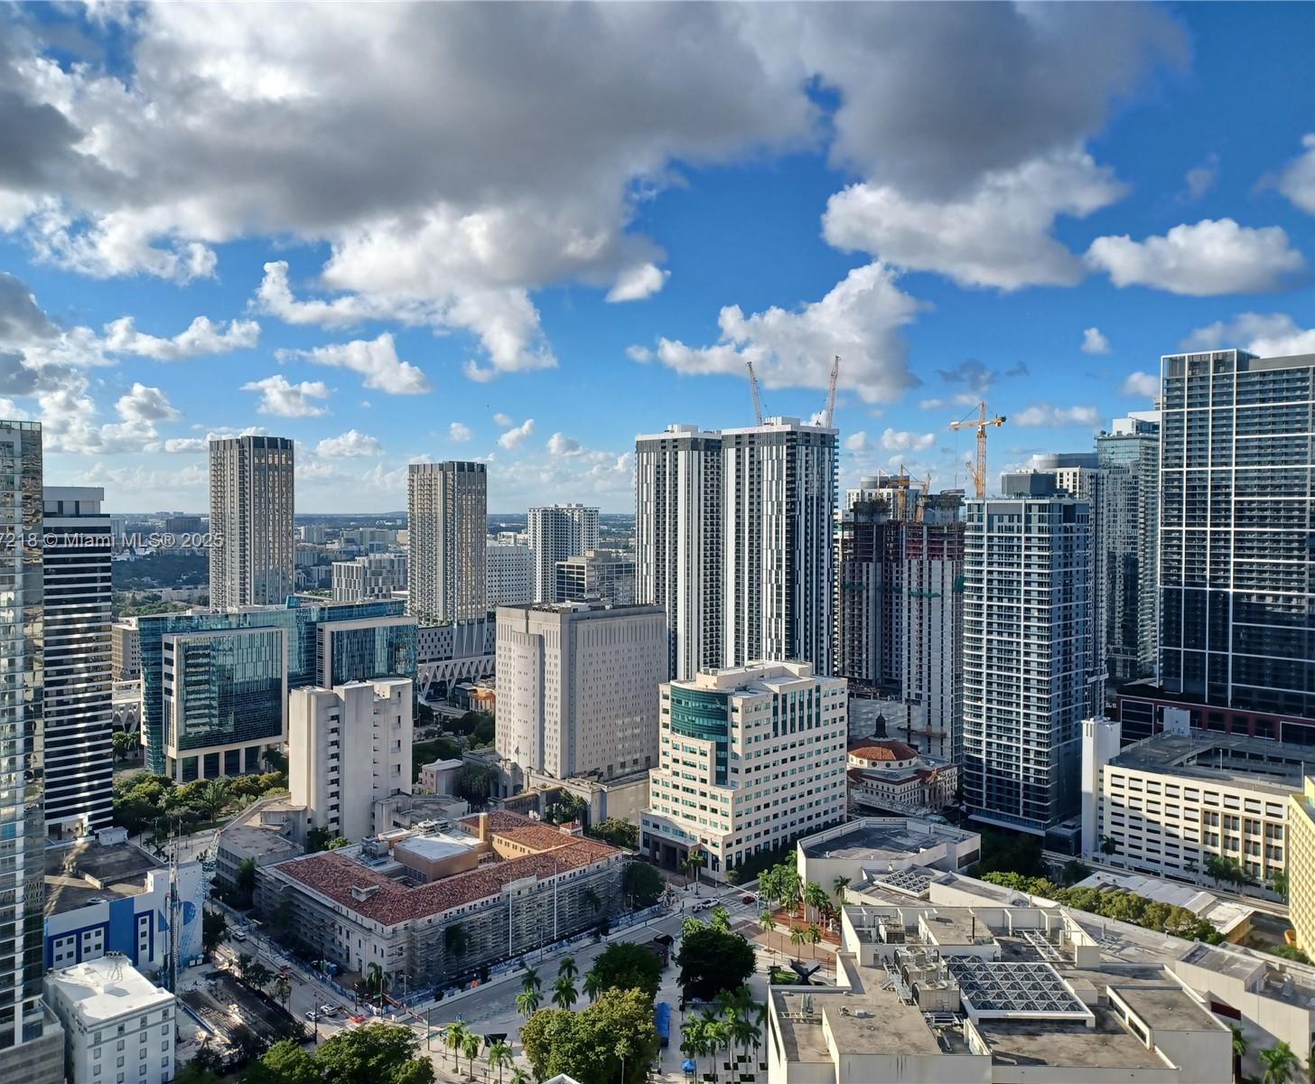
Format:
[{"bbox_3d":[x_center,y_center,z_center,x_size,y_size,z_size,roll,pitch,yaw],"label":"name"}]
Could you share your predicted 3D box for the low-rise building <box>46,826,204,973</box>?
[{"bbox_3d":[-144.418,94.585,271.113,43.500,26.500,34.000,2,2,45],"label":"low-rise building"}]

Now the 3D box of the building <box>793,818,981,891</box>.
[{"bbox_3d":[68.980,99.980,318.810,36.000,16.600,55.000,2,3,45],"label":"building"}]

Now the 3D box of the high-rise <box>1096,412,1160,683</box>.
[{"bbox_3d":[275.720,10.605,607.729,23.000,170.000,40.000,2,2,45],"label":"high-rise"}]

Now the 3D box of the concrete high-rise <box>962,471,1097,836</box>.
[{"bbox_3d":[134.129,40.017,379.899,32.000,129.000,35.000,2,2,45],"label":"concrete high-rise"}]

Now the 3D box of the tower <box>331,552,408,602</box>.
[{"bbox_3d":[-254.340,49.690,960.200,110.000,76.000,40.000,2,3,45],"label":"tower"}]

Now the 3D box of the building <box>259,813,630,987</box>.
[{"bbox_3d":[-61.800,98.630,305.700,66.000,19.600,84.000,2,3,45],"label":"building"}]

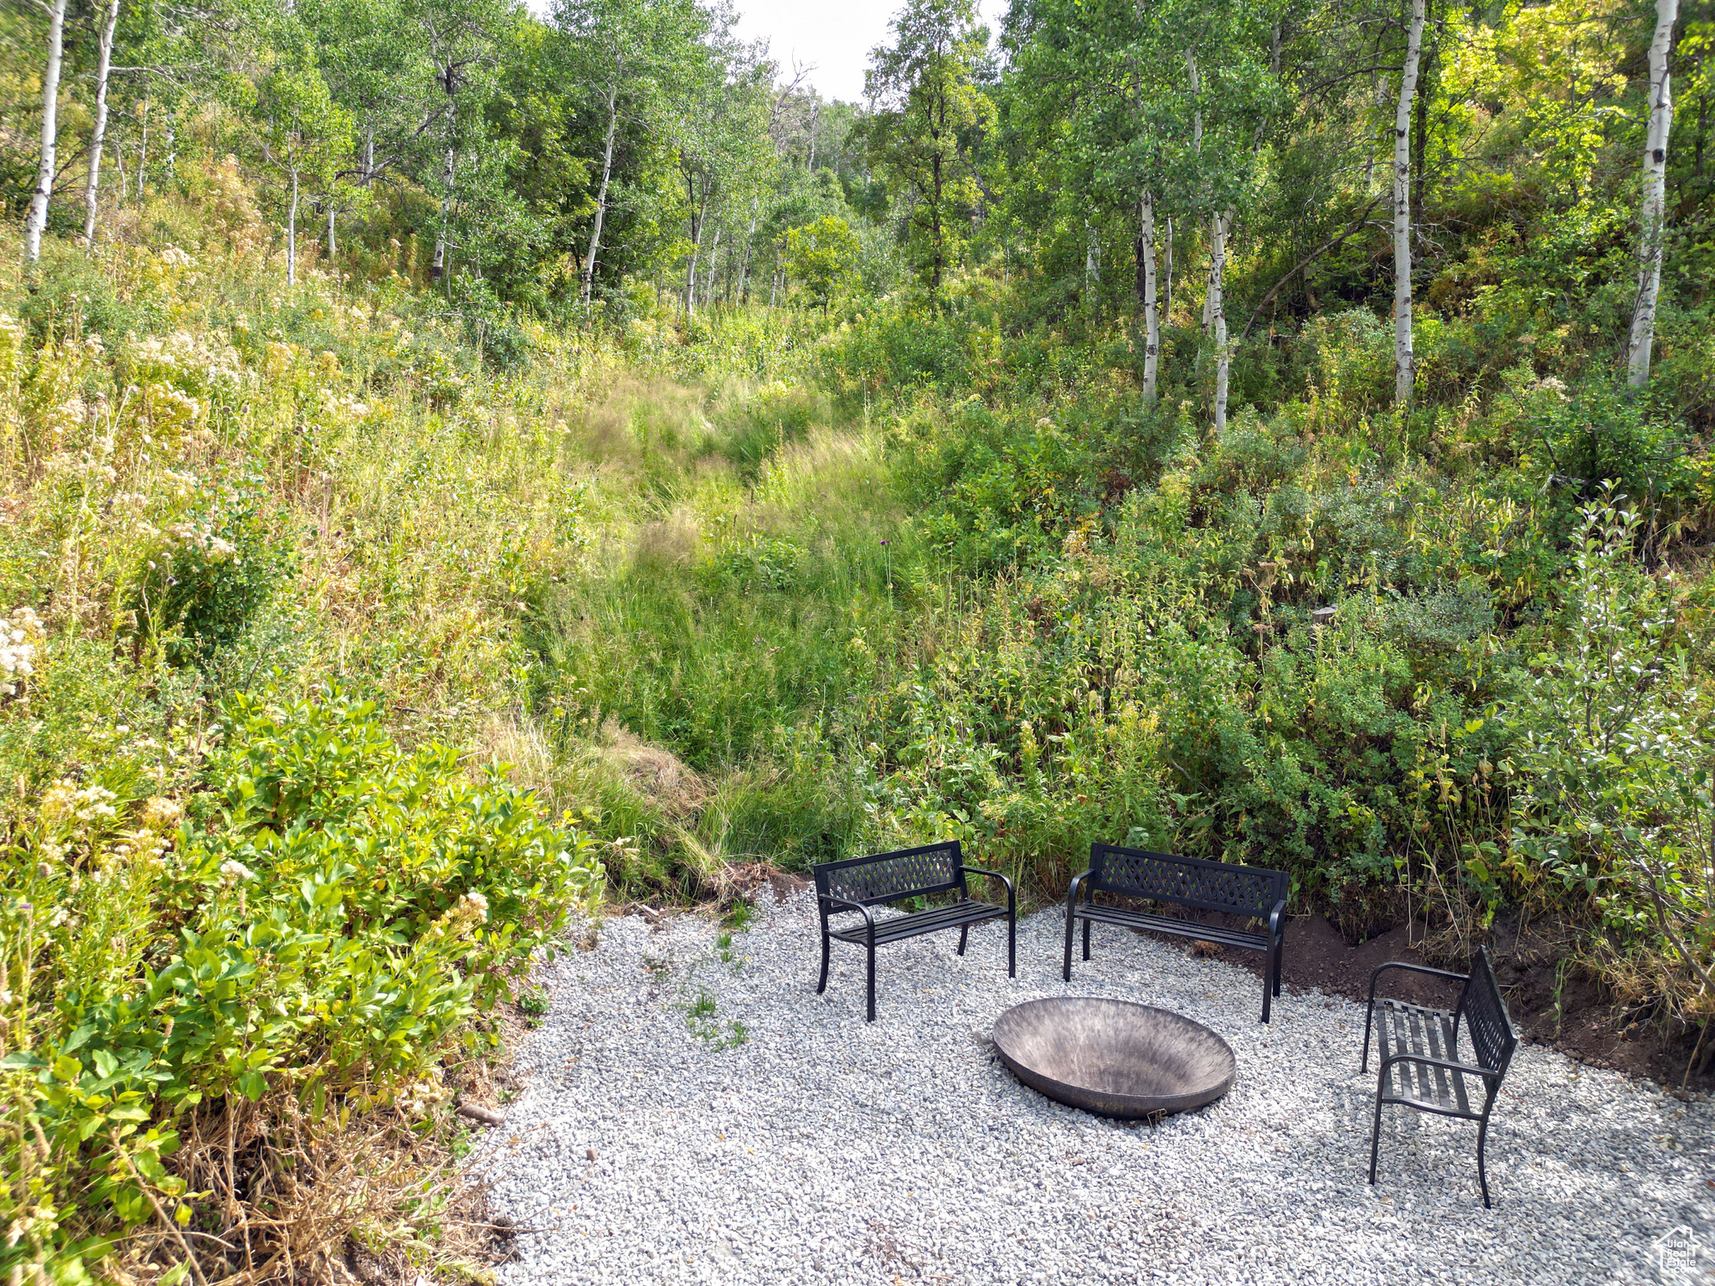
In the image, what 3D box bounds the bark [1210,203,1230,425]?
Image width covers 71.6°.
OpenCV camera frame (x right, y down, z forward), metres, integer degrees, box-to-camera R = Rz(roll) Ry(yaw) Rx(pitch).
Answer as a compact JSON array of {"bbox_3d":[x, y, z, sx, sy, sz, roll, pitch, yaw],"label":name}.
[{"bbox_3d":[5.117,-4.562,16.851,0.220,3.072,0.209,-3,6,0],"label":"bark"}]

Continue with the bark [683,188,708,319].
[{"bbox_3d":[-3.618,-8.802,26.867,0.210,2.762,0.200,7,6,0],"label":"bark"}]

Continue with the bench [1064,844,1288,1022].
[{"bbox_3d":[2.075,1.855,7.753,1.275,0.810,0.593,5,6,26],"label":"bench"}]

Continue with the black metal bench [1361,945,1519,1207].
[{"bbox_3d":[2.885,2.087,5.987,0.593,0.810,1.275,3,6,21],"label":"black metal bench"}]

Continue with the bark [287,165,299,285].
[{"bbox_3d":[-8.735,-6.448,18.413,0.120,1.801,0.114,5,6,0],"label":"bark"}]

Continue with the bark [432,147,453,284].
[{"bbox_3d":[-8.138,-8.407,23.373,0.220,2.627,0.209,7,6,0],"label":"bark"}]

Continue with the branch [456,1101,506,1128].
[{"bbox_3d":[-1.818,2.279,5.739,0.270,0.060,0.060,4,6,19],"label":"branch"}]

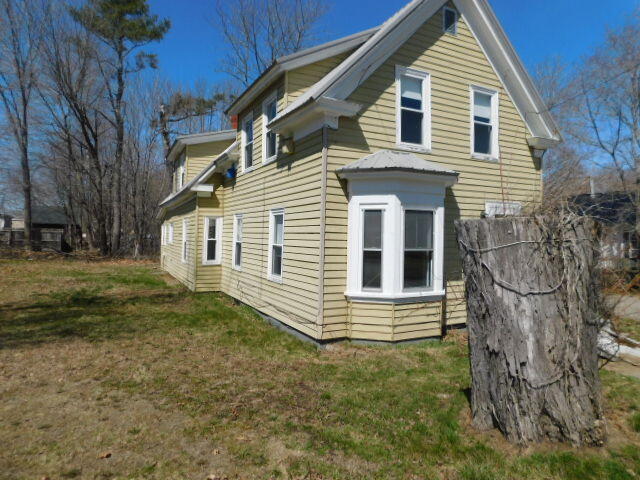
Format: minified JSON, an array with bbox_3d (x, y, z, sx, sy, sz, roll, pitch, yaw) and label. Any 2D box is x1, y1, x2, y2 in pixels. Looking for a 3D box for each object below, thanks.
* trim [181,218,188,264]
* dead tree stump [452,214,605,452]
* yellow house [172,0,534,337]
[{"bbox_3d":[-4.309,0.050,13.511,0.090,1.456,0.850,1,1,-27],"label":"trim"},{"bbox_3d":[1.820,0.730,3.720,1.100,1.840,1.030,1,1,26],"label":"dead tree stump"},{"bbox_3d":[-0.954,-1.469,13.764,6.109,6.035,14.450,1,1,-27],"label":"yellow house"}]

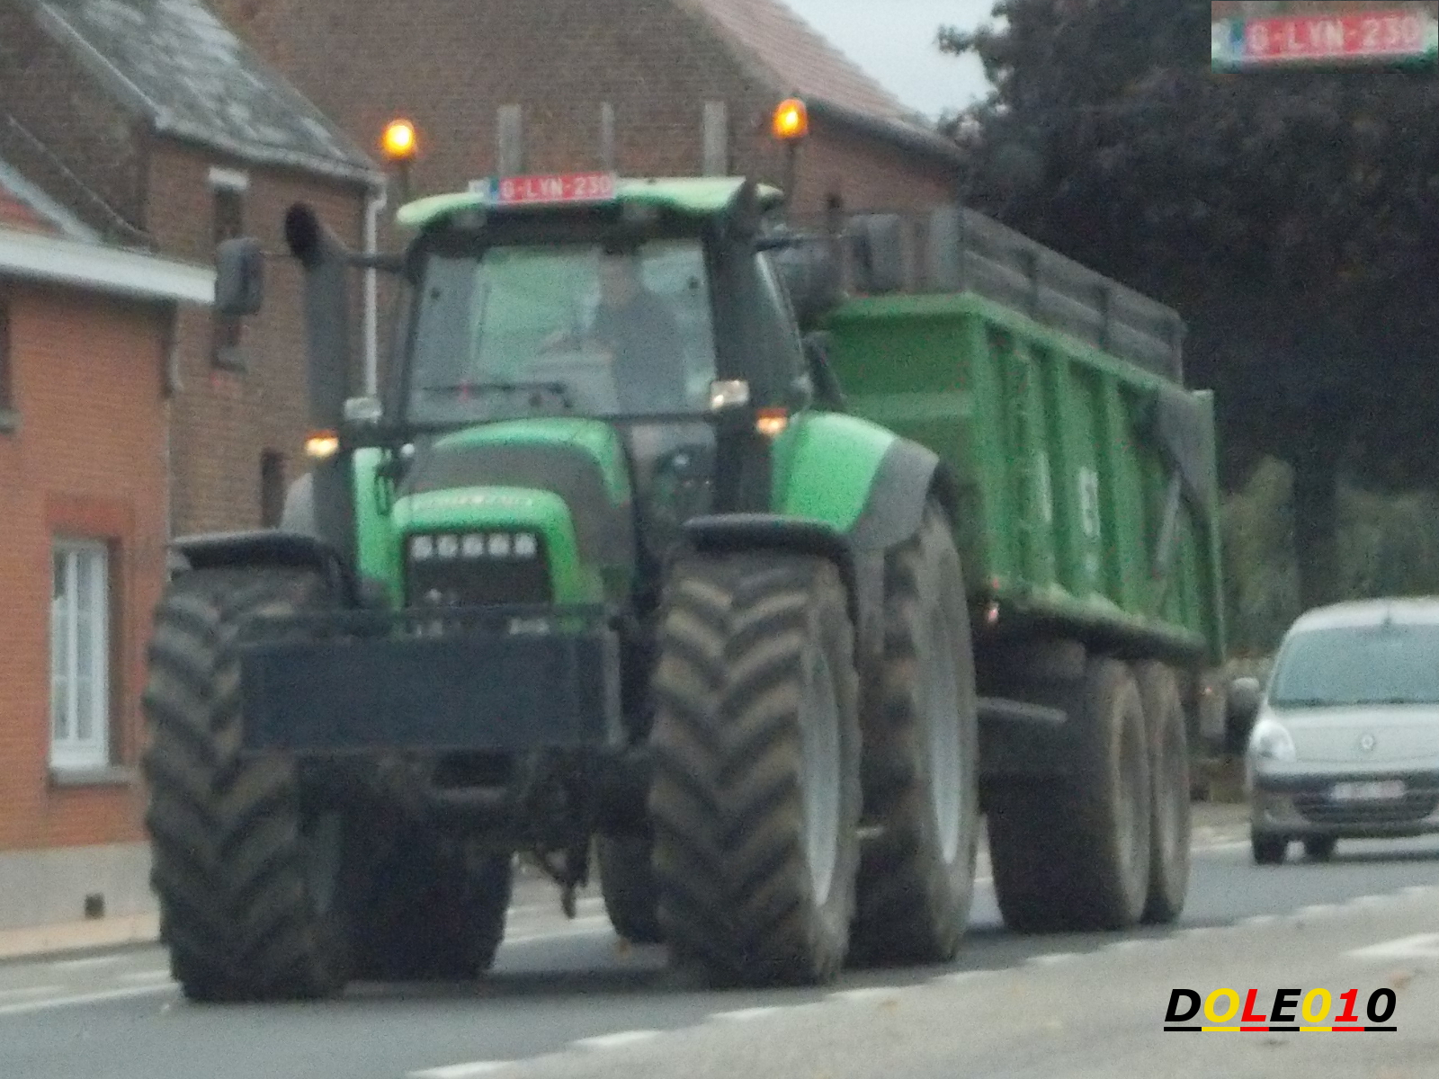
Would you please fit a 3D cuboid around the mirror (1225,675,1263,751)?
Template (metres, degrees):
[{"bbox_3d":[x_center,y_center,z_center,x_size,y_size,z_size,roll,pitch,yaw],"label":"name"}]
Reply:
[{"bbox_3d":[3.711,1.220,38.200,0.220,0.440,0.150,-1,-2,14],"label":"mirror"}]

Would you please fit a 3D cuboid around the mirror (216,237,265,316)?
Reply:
[{"bbox_3d":[-1.890,-1.037,21.300,0.180,0.310,0.100,-2,-2,12],"label":"mirror"}]

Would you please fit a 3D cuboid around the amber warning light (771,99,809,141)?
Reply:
[{"bbox_3d":[0.284,-1.668,21.500,0.145,0.175,0.145,-2,-2,0],"label":"amber warning light"}]

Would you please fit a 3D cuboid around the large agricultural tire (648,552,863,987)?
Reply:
[{"bbox_3d":[0.132,0.832,19.550,0.520,1.570,1.570,-2,-2,11],"label":"large agricultural tire"}]

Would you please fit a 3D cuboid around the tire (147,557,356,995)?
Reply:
[{"bbox_3d":[-1.729,0.903,19.950,0.520,1.570,1.570,-2,-2,11],"label":"tire"}]

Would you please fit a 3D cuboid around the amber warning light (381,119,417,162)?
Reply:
[{"bbox_3d":[-1.291,-1.614,21.850,0.145,0.175,0.145,-2,-2,0],"label":"amber warning light"}]

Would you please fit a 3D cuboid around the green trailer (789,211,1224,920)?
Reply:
[{"bbox_3d":[0.777,0.322,27.796,2.500,3.400,7.200,-2,-2,14],"label":"green trailer"}]

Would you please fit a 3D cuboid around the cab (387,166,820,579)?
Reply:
[{"bbox_3d":[-0.494,-0.603,21.700,1.550,1.700,1.650,-2,-2,12],"label":"cab"}]

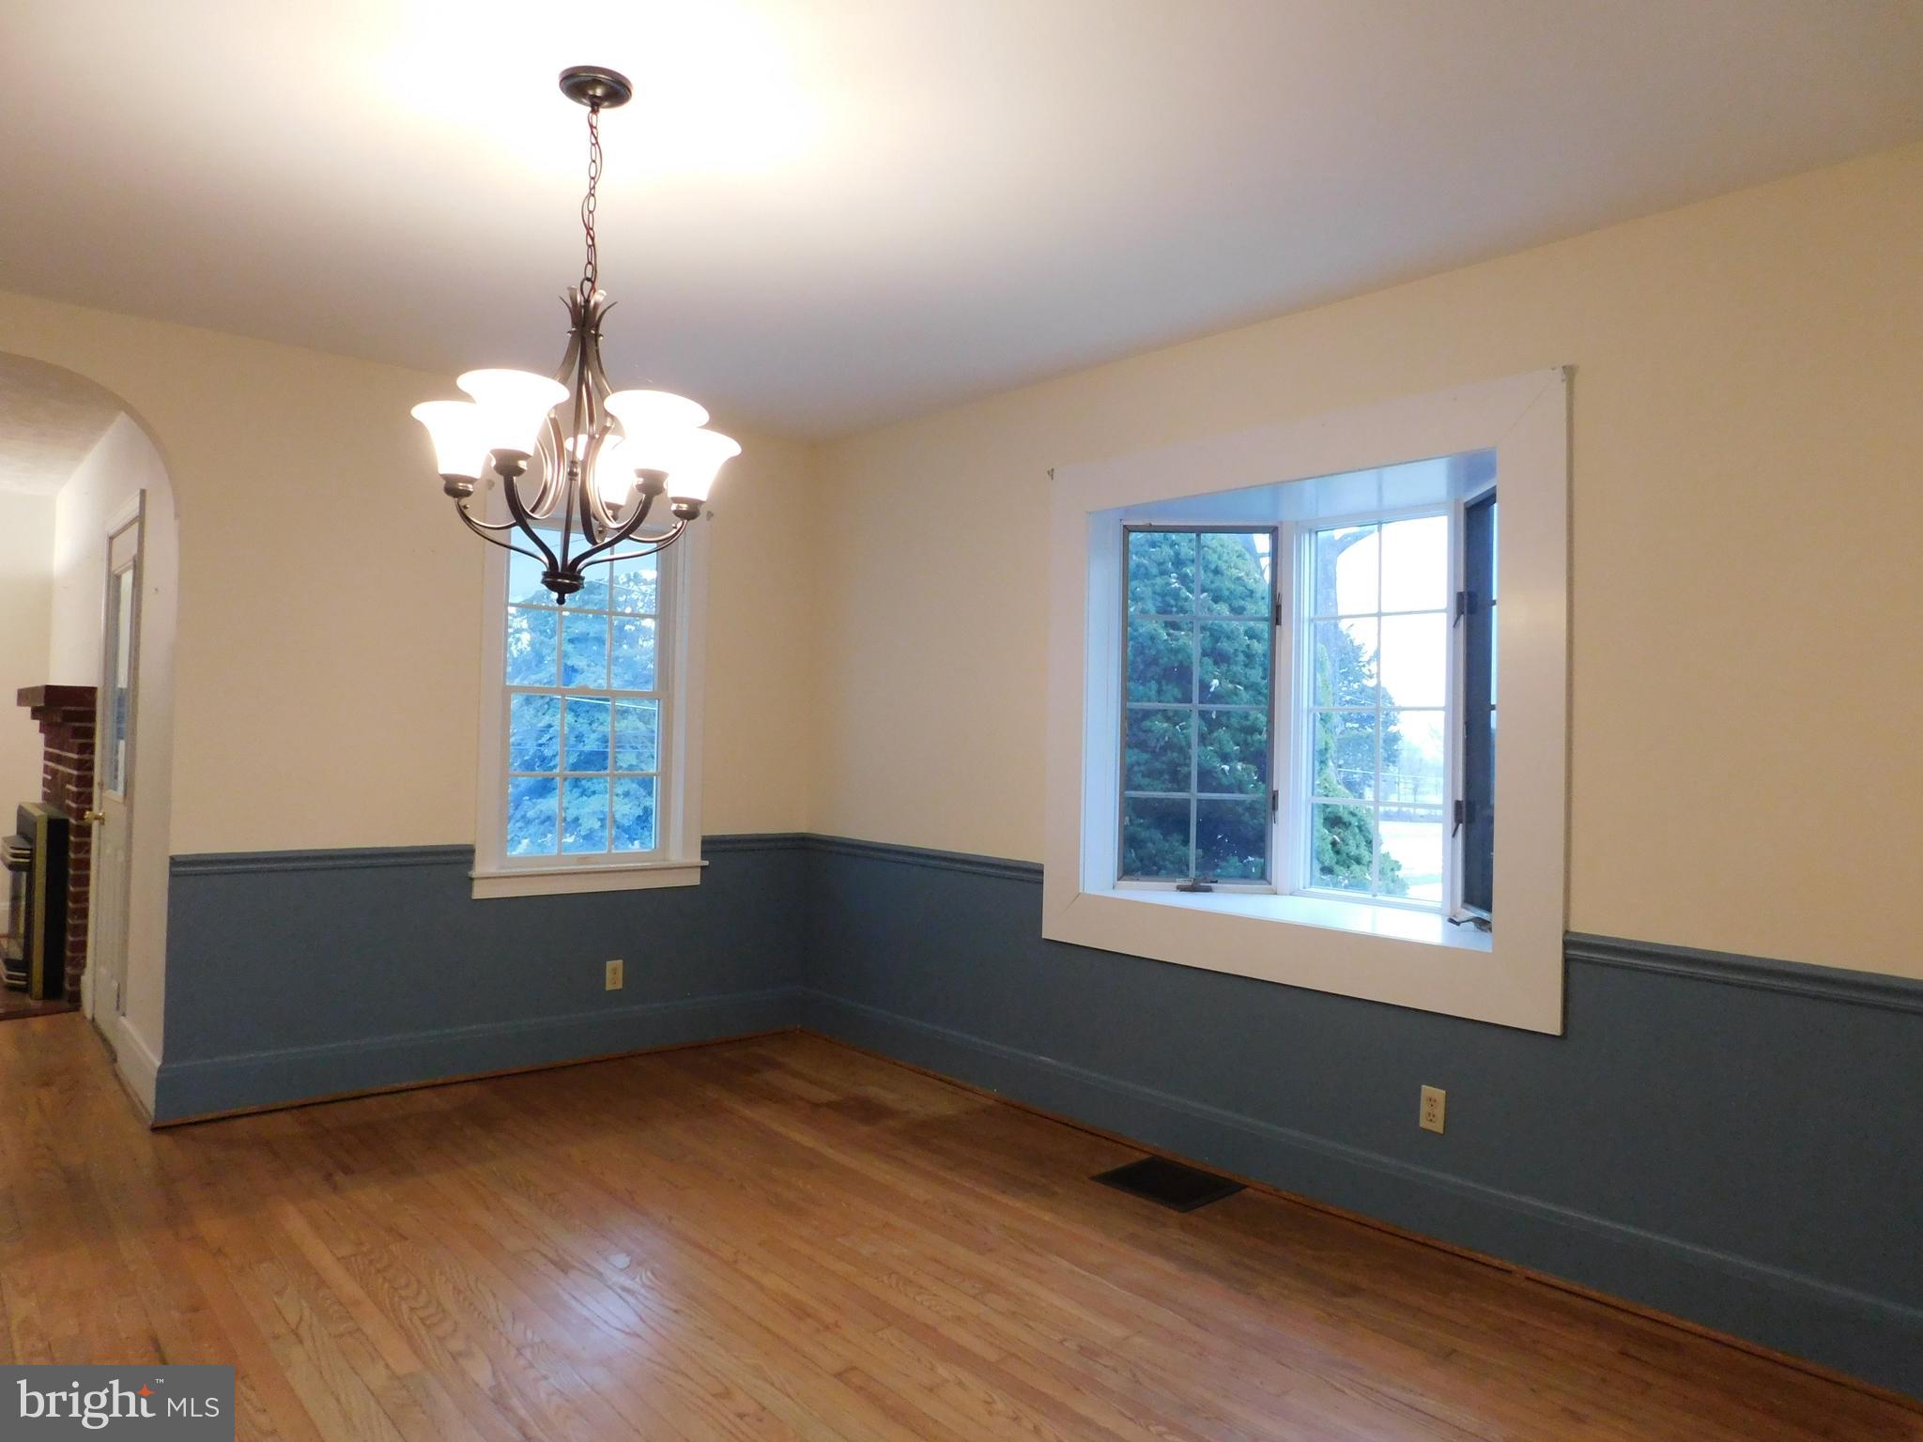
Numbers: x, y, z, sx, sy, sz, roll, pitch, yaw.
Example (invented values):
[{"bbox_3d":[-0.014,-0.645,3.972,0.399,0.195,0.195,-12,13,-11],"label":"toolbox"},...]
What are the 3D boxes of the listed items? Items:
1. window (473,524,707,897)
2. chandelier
[{"bbox_3d":[-1.379,-0.109,4.912,0.960,1.520,0.110,2,-1,-41],"label":"window"},{"bbox_3d":[-0.749,-0.738,2.508,0.620,1.010,0.620,2,-1,0],"label":"chandelier"}]

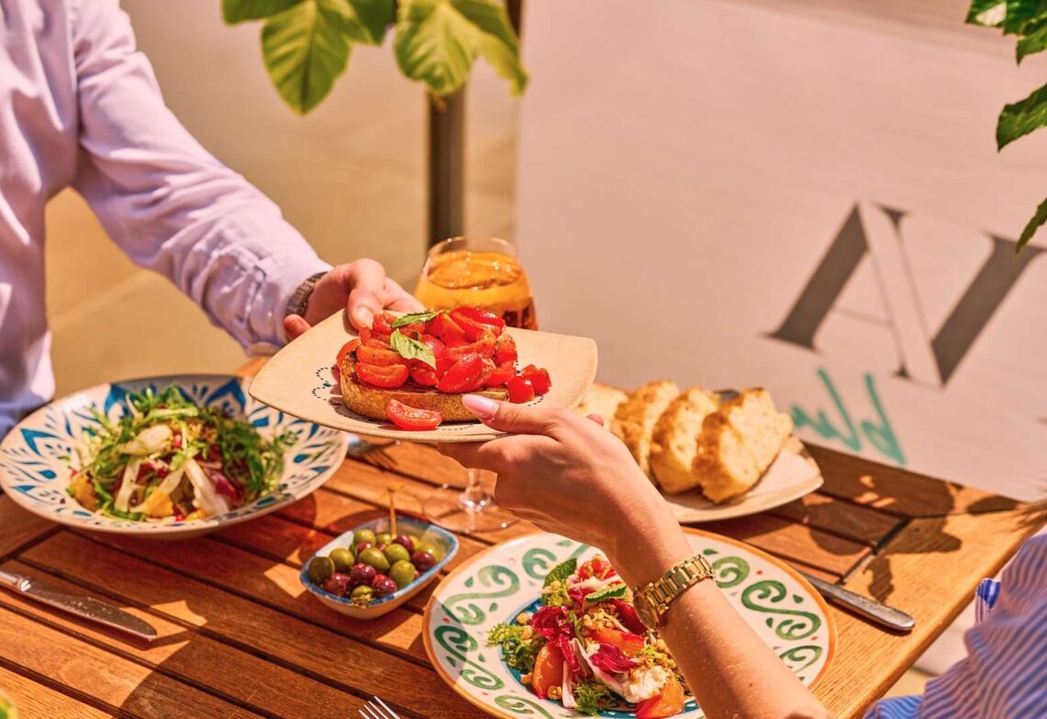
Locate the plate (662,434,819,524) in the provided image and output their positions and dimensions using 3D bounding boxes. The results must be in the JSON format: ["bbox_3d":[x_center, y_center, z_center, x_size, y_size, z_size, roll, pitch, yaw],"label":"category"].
[{"bbox_3d":[0.113,0.086,1.669,0.225,0.025,0.225,-9,26,-19],"label":"plate"}]

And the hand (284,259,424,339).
[{"bbox_3d":[-0.113,-0.032,1.455,0.135,0.070,0.095,20,31,38],"label":"hand"}]

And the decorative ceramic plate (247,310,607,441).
[{"bbox_3d":[-0.065,0.016,1.458,0.227,0.025,0.227,7,24,15],"label":"decorative ceramic plate"}]

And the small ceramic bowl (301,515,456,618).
[{"bbox_3d":[-0.102,0.158,1.498,0.086,0.035,0.125,16,29,30],"label":"small ceramic bowl"}]

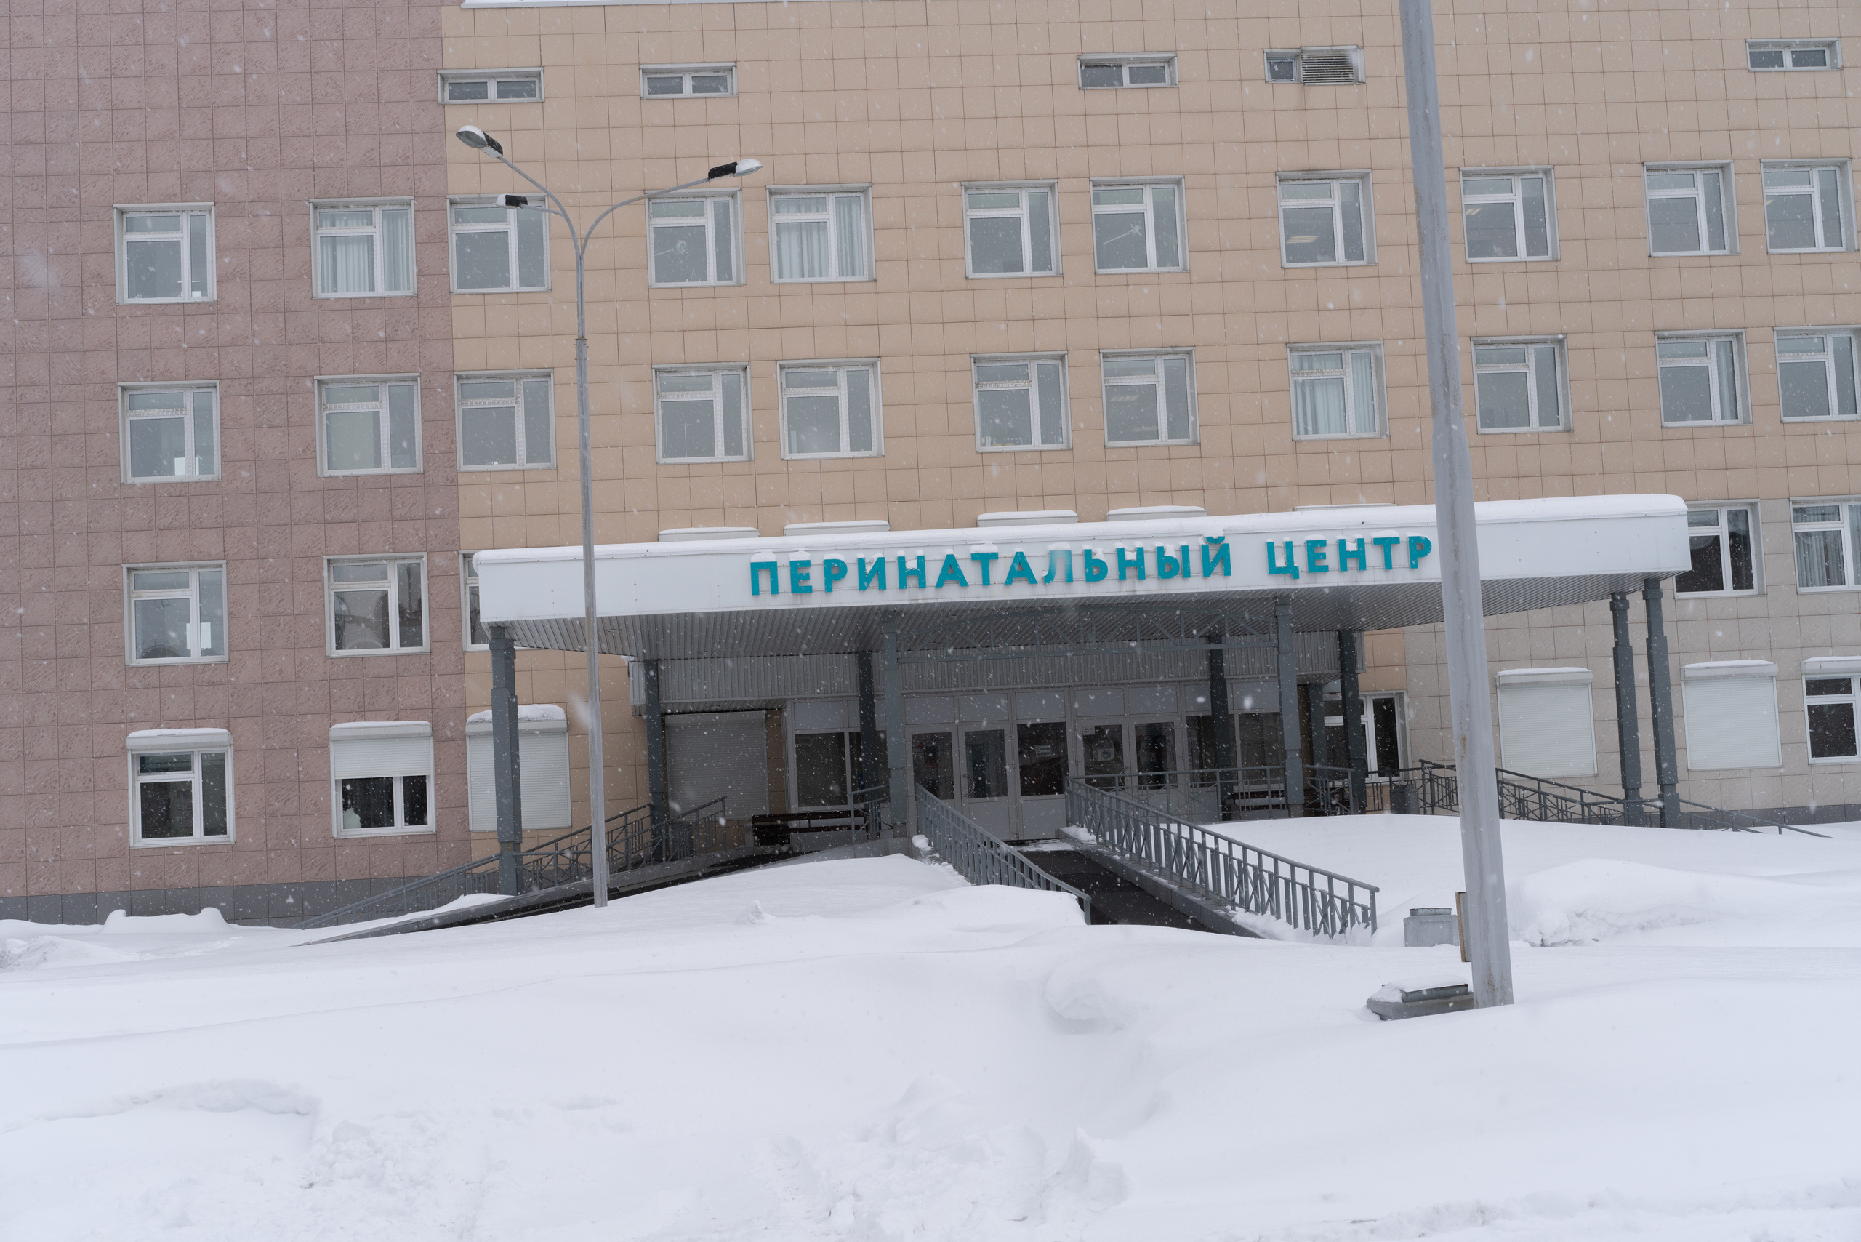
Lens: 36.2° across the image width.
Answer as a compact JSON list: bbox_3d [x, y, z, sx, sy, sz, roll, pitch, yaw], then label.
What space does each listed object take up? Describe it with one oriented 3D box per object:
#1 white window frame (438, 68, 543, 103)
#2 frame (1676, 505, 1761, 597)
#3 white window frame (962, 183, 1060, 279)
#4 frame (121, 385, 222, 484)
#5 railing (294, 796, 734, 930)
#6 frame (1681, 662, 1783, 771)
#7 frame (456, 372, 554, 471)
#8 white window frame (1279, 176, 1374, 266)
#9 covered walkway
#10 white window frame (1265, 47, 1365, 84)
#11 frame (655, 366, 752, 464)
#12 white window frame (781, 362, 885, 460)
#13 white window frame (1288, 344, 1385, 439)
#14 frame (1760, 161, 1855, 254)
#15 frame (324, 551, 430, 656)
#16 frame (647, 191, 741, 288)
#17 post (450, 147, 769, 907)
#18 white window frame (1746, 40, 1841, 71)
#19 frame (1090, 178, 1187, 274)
[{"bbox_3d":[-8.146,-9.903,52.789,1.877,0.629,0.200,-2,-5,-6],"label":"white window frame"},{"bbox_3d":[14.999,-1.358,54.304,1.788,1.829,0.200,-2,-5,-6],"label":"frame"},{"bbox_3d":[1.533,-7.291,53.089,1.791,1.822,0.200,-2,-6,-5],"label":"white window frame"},{"bbox_3d":[-13.926,-3.444,52.184,1.768,1.827,0.200,-2,-5,-6],"label":"frame"},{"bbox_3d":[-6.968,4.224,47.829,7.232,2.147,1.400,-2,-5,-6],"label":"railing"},{"bbox_3d":[15.316,1.816,54.347,1.911,1.999,0.250,-2,-5,-6],"label":"frame"},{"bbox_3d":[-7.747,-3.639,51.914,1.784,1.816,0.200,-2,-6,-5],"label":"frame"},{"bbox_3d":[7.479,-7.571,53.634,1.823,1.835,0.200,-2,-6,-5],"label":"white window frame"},{"bbox_3d":[2.309,1.333,47.225,18.830,5.024,7.400,-2,-5,-6],"label":"covered walkway"},{"bbox_3d":[7.338,-10.589,54.402,1.930,0.663,0.300,-2,-5,-6],"label":"white window frame"},{"bbox_3d":[-4.233,-3.860,53.159,1.773,1.827,0.200,-2,-5,-6],"label":"frame"},{"bbox_3d":[-1.873,-3.961,53.397,1.918,1.827,0.200,-2,-5,-6],"label":"white window frame"},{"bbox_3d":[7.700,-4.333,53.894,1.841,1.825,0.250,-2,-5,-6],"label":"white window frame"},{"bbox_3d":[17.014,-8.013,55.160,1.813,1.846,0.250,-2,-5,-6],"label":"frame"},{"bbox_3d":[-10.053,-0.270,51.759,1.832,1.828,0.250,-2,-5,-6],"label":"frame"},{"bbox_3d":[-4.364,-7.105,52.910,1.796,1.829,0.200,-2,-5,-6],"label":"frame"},{"bbox_3d":[-3.920,-1.111,36.180,3.763,9.609,4.057,-2,-5,-6],"label":"post"},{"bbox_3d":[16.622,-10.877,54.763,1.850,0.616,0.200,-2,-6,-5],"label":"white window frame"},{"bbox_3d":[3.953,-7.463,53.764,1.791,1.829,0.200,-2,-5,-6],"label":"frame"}]

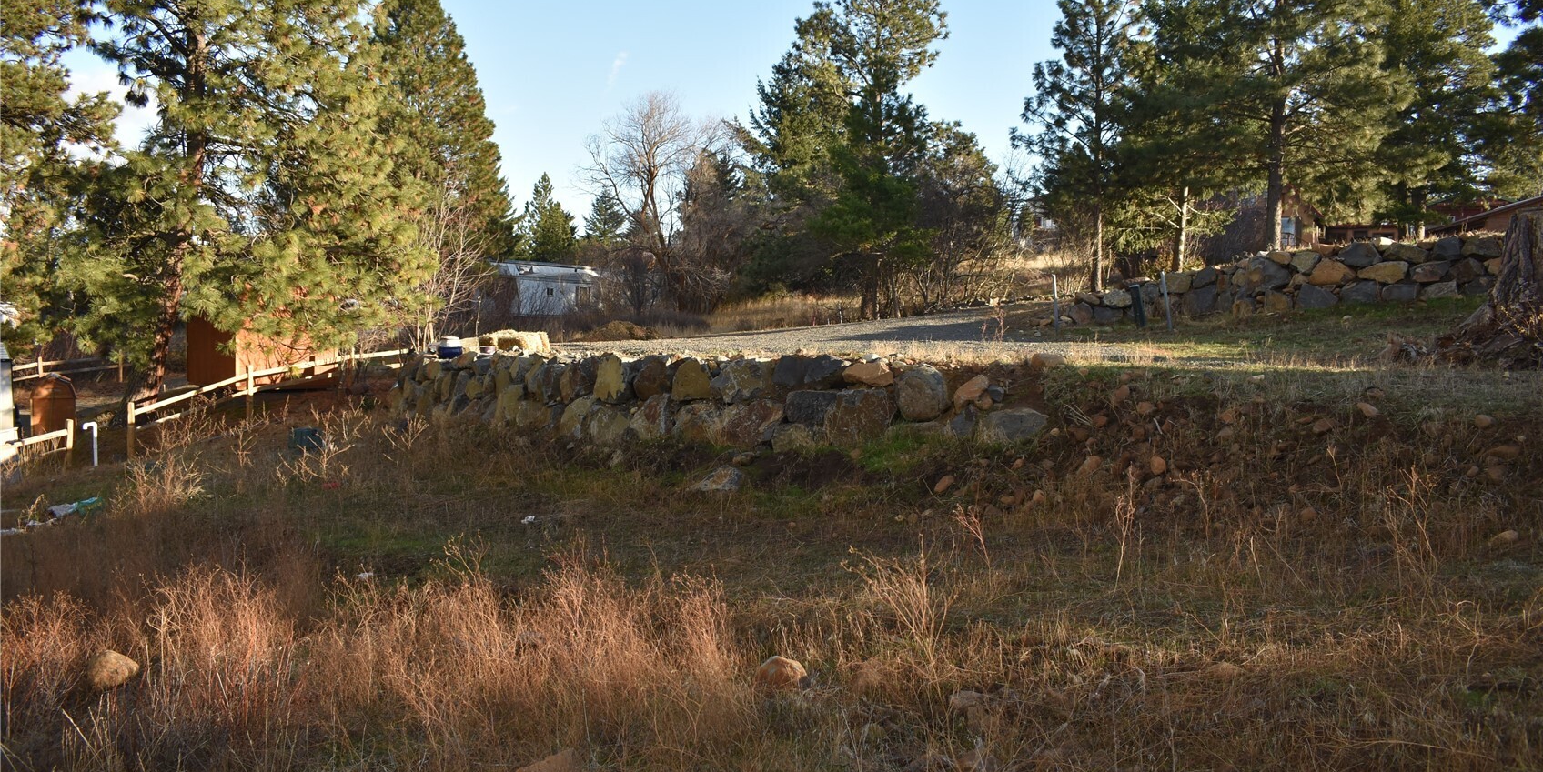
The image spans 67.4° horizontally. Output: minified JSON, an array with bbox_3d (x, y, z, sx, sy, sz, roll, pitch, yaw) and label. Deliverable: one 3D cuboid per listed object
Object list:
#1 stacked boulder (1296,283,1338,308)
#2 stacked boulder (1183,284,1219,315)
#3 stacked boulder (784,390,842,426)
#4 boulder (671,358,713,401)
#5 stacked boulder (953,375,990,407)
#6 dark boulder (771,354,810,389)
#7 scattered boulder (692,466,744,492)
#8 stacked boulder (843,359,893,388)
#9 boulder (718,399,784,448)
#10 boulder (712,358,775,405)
[{"bbox_3d":[12.021,-1.991,25.500,0.928,0.541,0.650,0,1,6],"label":"stacked boulder"},{"bbox_3d":[8.715,-1.749,23.500,0.710,0.636,0.600,0,3,0],"label":"stacked boulder"},{"bbox_3d":[0.561,0.300,15.600,0.757,0.473,0.520,0,1,11],"label":"stacked boulder"},{"bbox_3d":[-1.018,-0.085,14.800,0.513,0.538,0.500,0,2,14],"label":"boulder"},{"bbox_3d":[2.542,0.061,14.700,0.475,0.413,0.400,0,3,0],"label":"stacked boulder"},{"bbox_3d":[0.266,-0.202,15.500,0.517,0.452,0.450,0,3,0],"label":"dark boulder"},{"bbox_3d":[-0.651,1.138,14.200,0.617,0.301,0.450,0,1,0],"label":"scattered boulder"},{"bbox_3d":[1.175,-0.161,14.100,0.600,0.356,0.500,0,2,14],"label":"stacked boulder"},{"bbox_3d":[-0.271,0.494,15.300,0.877,0.653,0.620,0,3,0],"label":"boulder"},{"bbox_3d":[-0.357,-0.068,14.600,0.751,0.560,0.580,0,2,14],"label":"boulder"}]

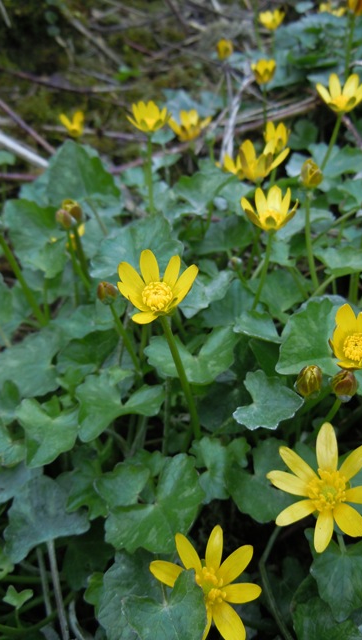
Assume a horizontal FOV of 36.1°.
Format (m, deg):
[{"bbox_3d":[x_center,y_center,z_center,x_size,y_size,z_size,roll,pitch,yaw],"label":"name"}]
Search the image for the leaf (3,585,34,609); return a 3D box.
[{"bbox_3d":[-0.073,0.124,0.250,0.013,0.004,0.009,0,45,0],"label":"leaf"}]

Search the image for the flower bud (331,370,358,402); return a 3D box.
[{"bbox_3d":[0.062,0.025,0.212,0.010,0.013,0.010,-4,26,0],"label":"flower bud"}]

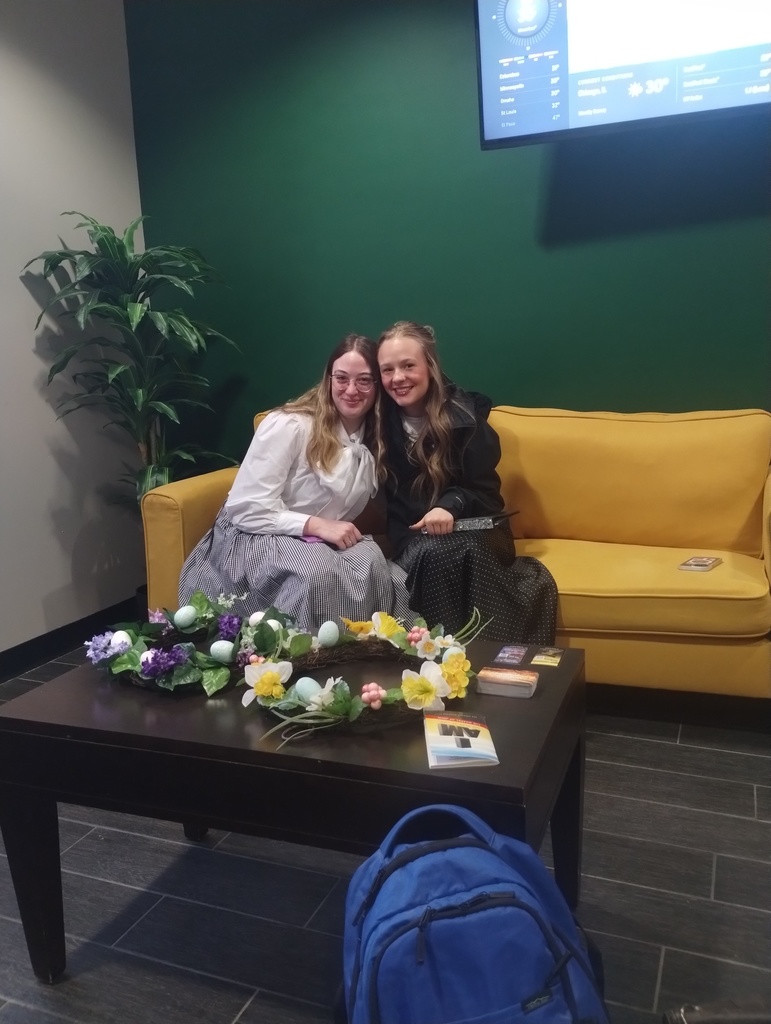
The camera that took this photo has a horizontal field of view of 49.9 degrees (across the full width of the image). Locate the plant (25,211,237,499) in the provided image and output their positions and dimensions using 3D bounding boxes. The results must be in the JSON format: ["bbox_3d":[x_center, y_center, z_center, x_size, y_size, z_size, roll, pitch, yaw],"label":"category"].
[{"bbox_3d":[-0.830,-0.277,3.010,0.620,1.550,0.680,2,11,23],"label":"plant"}]

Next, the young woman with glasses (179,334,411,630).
[{"bbox_3d":[-0.230,0.011,2.549,0.630,1.090,0.700,-3,10,-2],"label":"young woman with glasses"}]

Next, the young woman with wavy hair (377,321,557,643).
[{"bbox_3d":[0.212,0.016,2.363,0.540,1.120,0.680,-1,10,10],"label":"young woman with wavy hair"}]

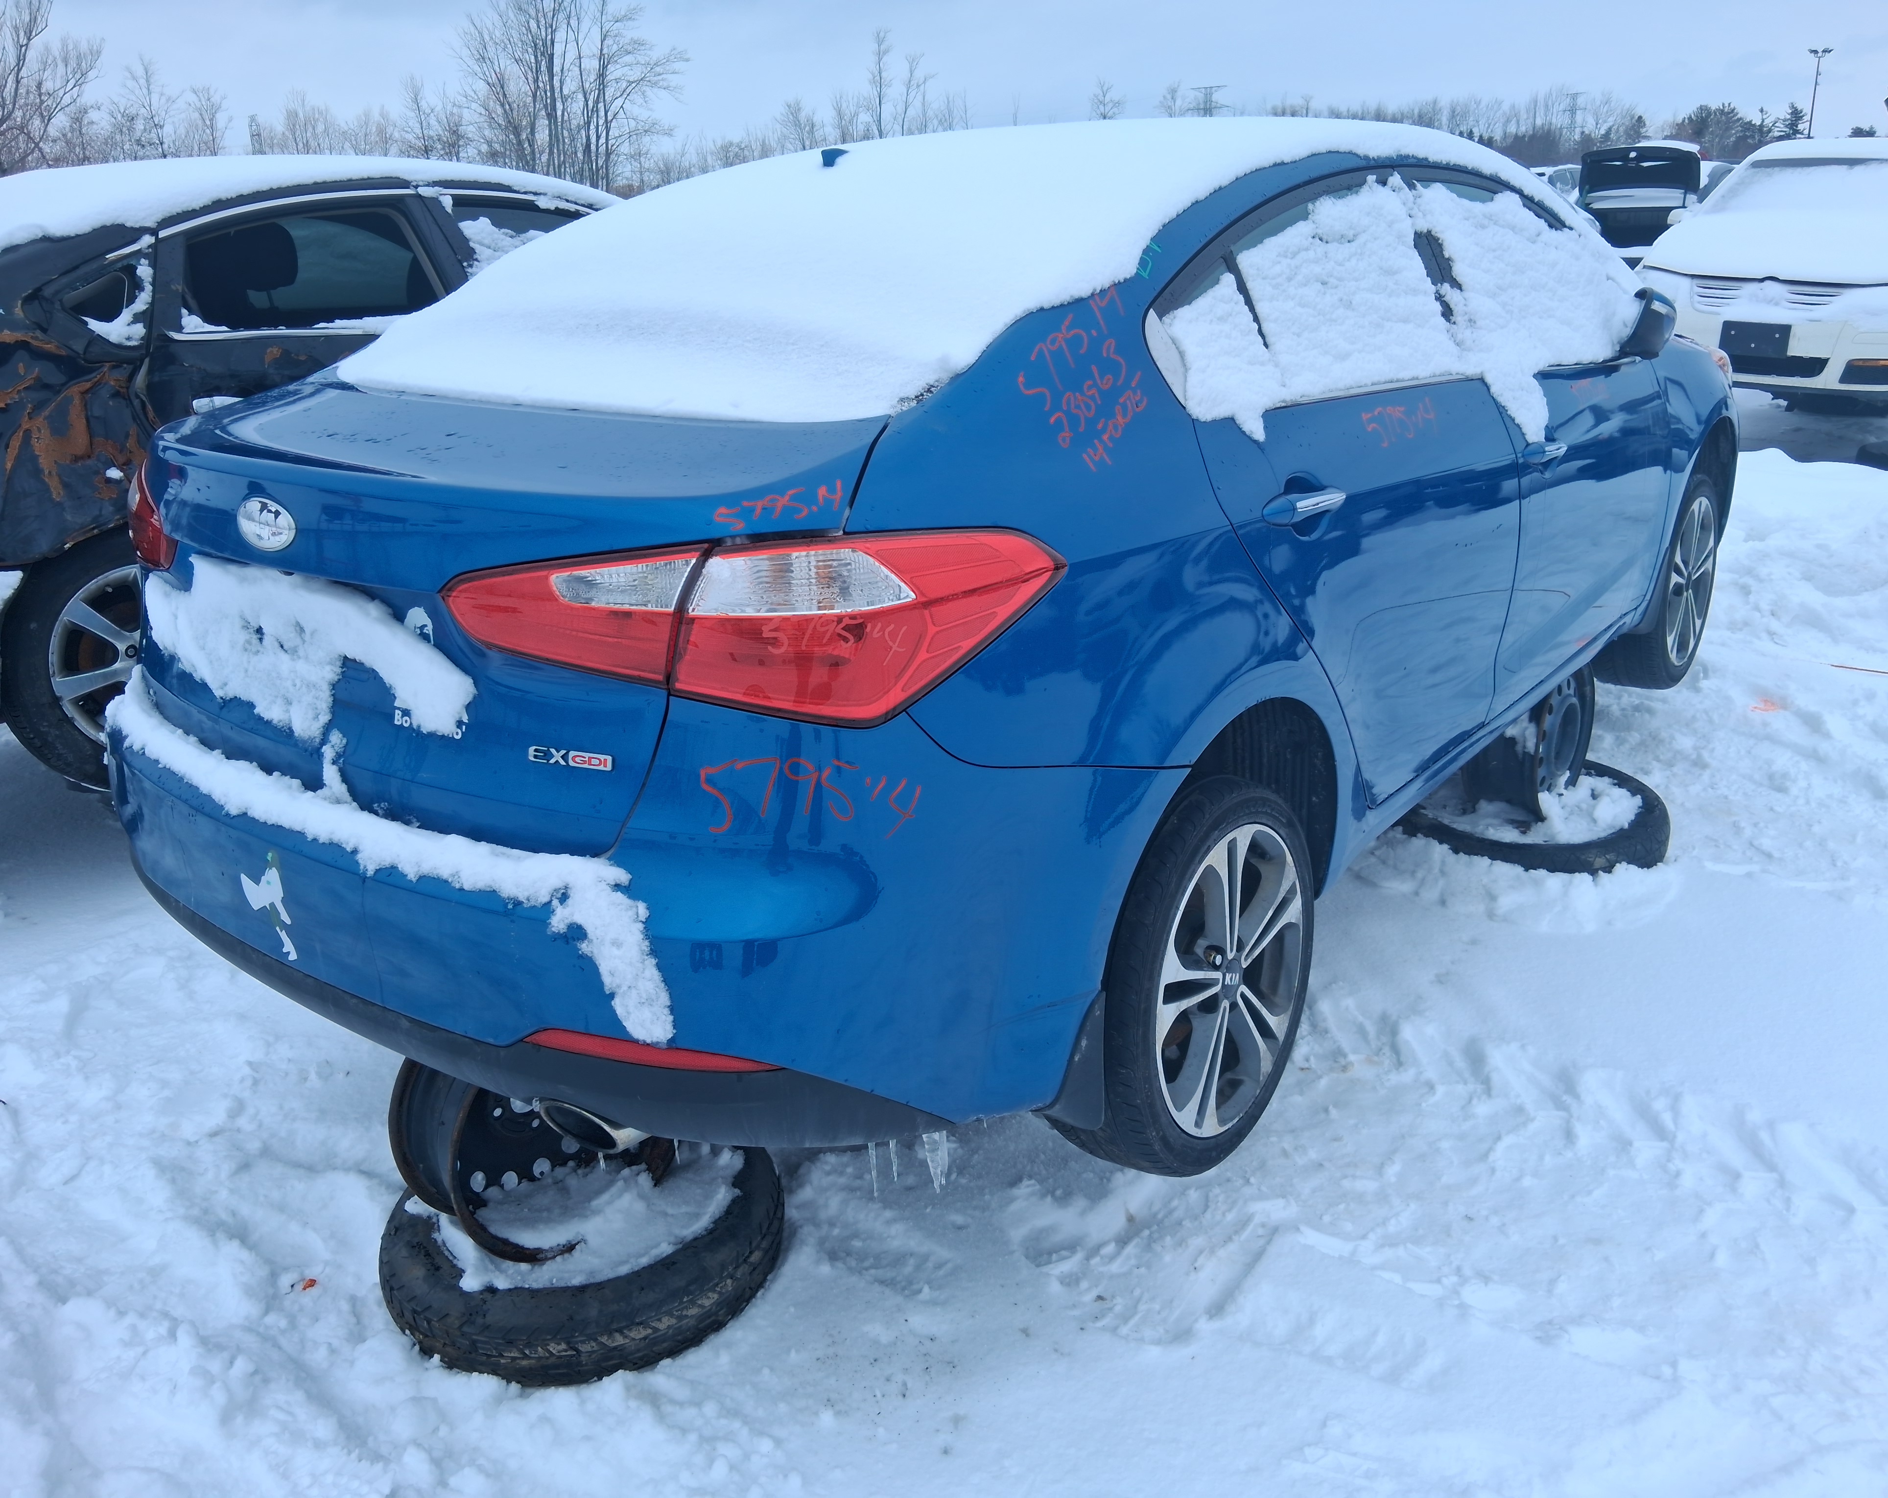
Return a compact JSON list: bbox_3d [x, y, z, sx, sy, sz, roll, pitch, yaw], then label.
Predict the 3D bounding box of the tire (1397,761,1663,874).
[{"bbox_3d":[1.308,0.161,3.362,0.585,0.130,0.585,11,27,36],"label":"tire"}]

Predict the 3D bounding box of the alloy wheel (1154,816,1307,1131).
[{"bbox_3d":[0.364,0.333,2.266,0.180,0.468,0.468,8,22,37],"label":"alloy wheel"}]

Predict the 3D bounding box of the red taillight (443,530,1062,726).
[{"bbox_3d":[-0.210,-0.141,1.635,0.705,0.195,0.205,-3,20,0],"label":"red taillight"}]

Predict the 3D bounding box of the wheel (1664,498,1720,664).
[{"bbox_3d":[2.020,-0.478,4.241,0.180,0.468,0.468,11,24,37],"label":"wheel"}]

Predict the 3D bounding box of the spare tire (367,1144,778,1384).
[{"bbox_3d":[-0.527,0.706,2.228,0.580,0.130,0.580,-2,19,1],"label":"spare tire"}]

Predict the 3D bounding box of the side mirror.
[{"bbox_3d":[1.500,-0.910,3.188,0.118,0.158,0.200,1,20,11],"label":"side mirror"}]

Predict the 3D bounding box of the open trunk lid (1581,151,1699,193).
[{"bbox_3d":[7.785,-6.466,16.800,1.280,0.500,0.420,10,23,30],"label":"open trunk lid"}]

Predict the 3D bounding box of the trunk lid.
[{"bbox_3d":[-0.689,-0.236,2.028,1.390,0.450,0.500,12,25,36],"label":"trunk lid"}]

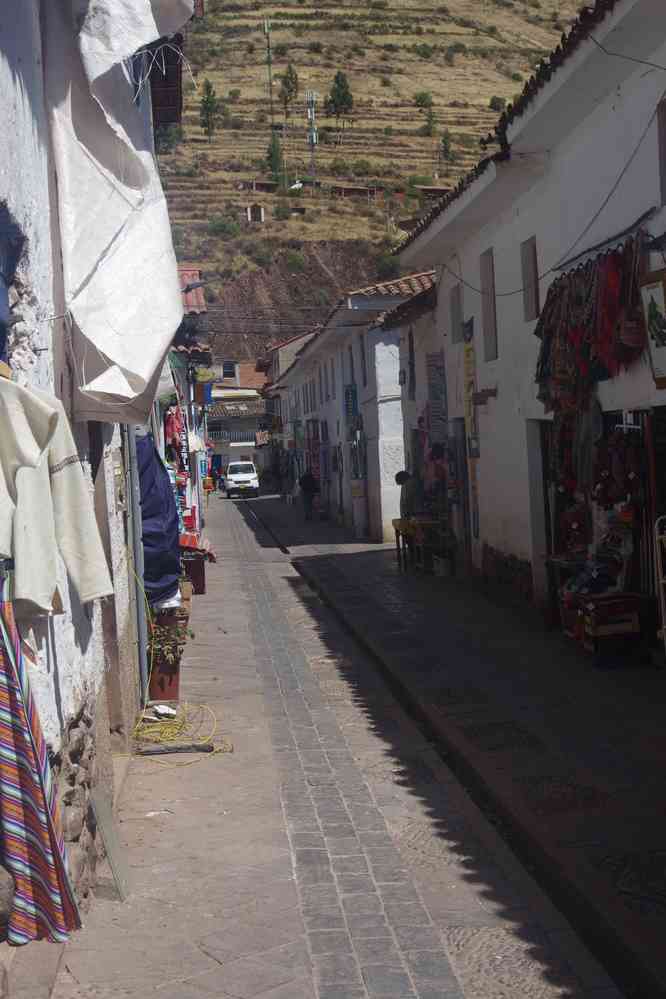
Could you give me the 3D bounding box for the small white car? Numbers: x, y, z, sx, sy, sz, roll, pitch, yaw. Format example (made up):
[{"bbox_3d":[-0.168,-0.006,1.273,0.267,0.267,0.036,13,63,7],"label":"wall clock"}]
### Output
[{"bbox_3d":[-4.373,-0.947,76.000,1.620,1.780,3.950,-3,2,-4],"label":"small white car"}]

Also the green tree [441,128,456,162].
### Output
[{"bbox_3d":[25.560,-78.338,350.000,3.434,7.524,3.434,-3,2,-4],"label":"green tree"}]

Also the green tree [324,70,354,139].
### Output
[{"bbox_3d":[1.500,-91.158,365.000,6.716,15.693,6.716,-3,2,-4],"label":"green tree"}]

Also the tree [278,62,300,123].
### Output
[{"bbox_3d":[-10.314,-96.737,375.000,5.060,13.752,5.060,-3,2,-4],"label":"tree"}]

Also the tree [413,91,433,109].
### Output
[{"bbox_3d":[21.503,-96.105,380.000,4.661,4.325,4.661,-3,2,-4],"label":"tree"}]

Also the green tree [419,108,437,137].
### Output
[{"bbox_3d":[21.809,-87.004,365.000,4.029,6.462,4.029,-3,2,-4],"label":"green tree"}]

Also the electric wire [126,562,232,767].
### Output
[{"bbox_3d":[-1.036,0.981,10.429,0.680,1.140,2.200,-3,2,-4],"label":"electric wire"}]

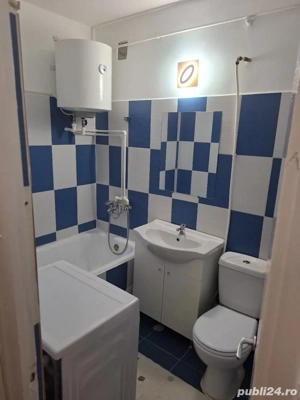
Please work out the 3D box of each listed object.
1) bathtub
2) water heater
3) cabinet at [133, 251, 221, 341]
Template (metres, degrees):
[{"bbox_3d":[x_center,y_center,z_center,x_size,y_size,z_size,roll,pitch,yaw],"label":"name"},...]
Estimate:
[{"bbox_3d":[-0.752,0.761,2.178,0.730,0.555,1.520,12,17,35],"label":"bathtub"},{"bbox_3d":[-0.544,-0.961,2.195,0.460,0.515,0.445,2,14,0],"label":"water heater"},{"bbox_3d":[0.199,0.662,2.200,0.630,0.720,0.310,12,17,35],"label":"cabinet"}]

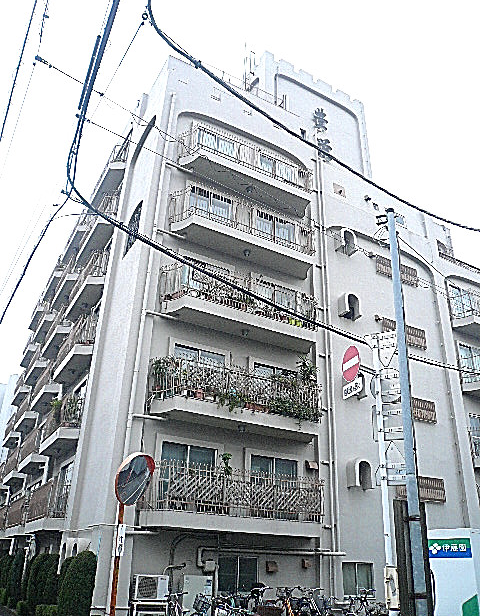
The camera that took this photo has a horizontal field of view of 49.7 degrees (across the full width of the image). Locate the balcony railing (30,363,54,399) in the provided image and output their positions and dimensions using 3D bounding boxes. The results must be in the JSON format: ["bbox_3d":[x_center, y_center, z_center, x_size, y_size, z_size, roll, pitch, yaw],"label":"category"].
[{"bbox_3d":[-8.824,3.627,24.087,0.876,1.068,4.188,16,-30,-25],"label":"balcony railing"}]

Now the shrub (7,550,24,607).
[{"bbox_3d":[-7.705,9.230,17.763,0.750,1.650,0.750,15,-29,-26],"label":"shrub"}]

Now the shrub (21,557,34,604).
[{"bbox_3d":[-6.824,8.838,16.647,0.636,1.512,0.648,16,-30,-25],"label":"shrub"}]

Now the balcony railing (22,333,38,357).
[{"bbox_3d":[-14.347,2.624,36.063,0.727,1.106,4.422,16,-29,-25],"label":"balcony railing"}]

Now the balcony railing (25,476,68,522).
[{"bbox_3d":[-6.582,6.720,17.793,0.663,1.106,4.264,16,-29,-25],"label":"balcony railing"}]

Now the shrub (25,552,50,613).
[{"bbox_3d":[-5.435,7.555,14.130,0.750,1.600,0.750,15,-29,-26],"label":"shrub"}]

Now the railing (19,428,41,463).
[{"bbox_3d":[-9.040,6.103,22.794,0.640,1.080,4.000,15,-29,-26],"label":"railing"}]

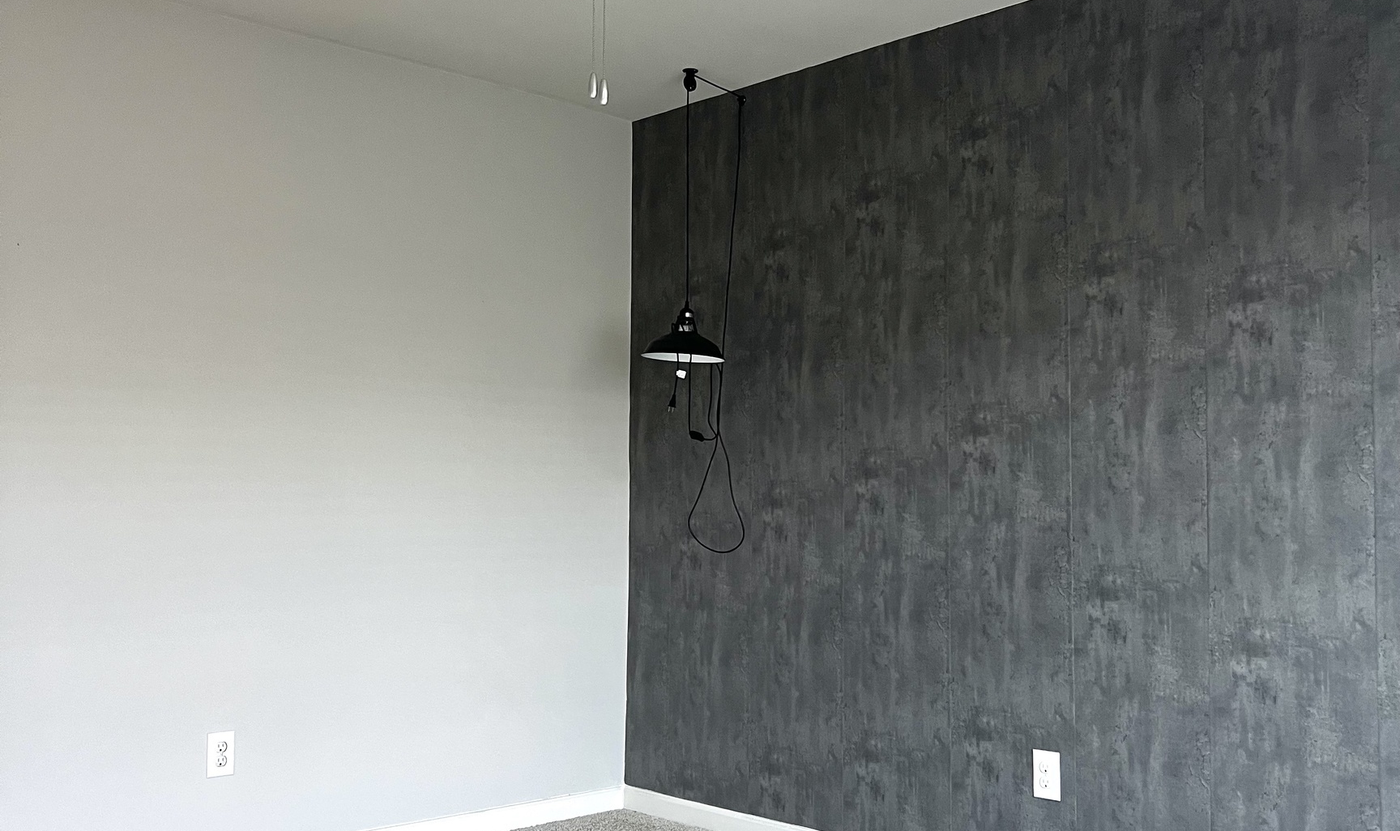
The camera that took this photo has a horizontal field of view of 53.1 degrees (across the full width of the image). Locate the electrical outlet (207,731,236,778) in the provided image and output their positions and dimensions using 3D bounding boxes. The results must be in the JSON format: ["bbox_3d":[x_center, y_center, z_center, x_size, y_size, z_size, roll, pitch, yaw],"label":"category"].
[{"bbox_3d":[-1.331,0.944,3.904,0.078,0.122,0.008,4,-5,-43],"label":"electrical outlet"}]

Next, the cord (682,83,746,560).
[{"bbox_3d":[0.044,-0.328,4.504,0.255,1.545,0.085,4,-5,-43],"label":"cord"}]

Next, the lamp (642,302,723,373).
[{"bbox_3d":[-0.044,-0.253,4.433,0.262,0.215,0.262,3,-4,0],"label":"lamp"}]

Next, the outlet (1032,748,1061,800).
[{"bbox_3d":[0.907,0.941,3.668,0.008,0.122,0.078,4,-5,-43],"label":"outlet"}]

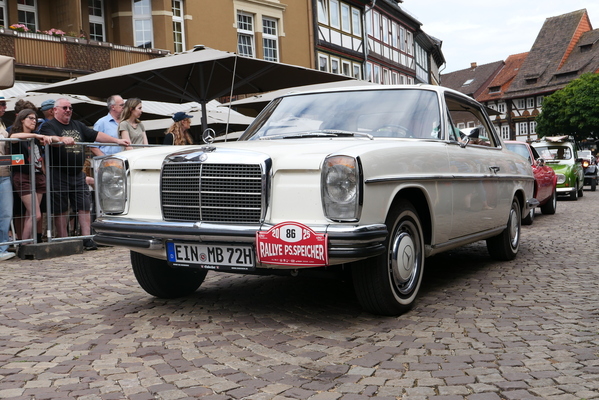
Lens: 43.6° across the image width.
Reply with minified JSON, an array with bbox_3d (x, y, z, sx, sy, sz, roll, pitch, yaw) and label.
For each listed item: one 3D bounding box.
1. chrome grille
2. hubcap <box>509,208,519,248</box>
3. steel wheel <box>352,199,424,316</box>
[{"bbox_3d":[-0.438,-0.033,3.819,0.620,0.300,0.070,1,3,28],"label":"chrome grille"},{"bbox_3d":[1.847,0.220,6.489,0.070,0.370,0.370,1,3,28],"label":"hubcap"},{"bbox_3d":[0.516,0.311,4.084,0.190,0.640,0.640,1,3,31],"label":"steel wheel"}]

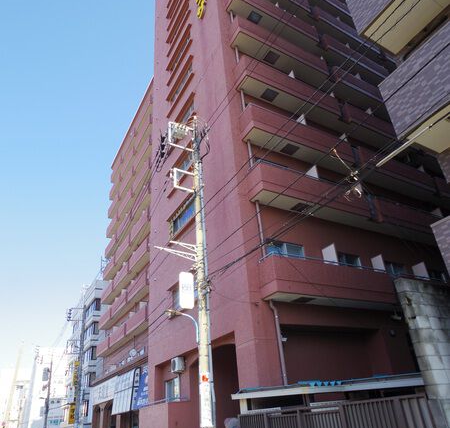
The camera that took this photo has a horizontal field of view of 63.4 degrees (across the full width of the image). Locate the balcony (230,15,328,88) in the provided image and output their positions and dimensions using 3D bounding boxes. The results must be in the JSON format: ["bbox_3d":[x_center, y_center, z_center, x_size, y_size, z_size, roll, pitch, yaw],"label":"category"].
[{"bbox_3d":[2.789,-7.954,18.154,5.485,1.168,0.792,12,-34,-28],"label":"balcony"}]

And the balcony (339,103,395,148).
[{"bbox_3d":[7.944,-4.398,19.412,4.583,1.160,0.784,12,-34,-27],"label":"balcony"}]

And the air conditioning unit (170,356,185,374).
[{"bbox_3d":[-1.820,5.940,14.180,0.290,0.540,0.680,12,-34,-28],"label":"air conditioning unit"}]

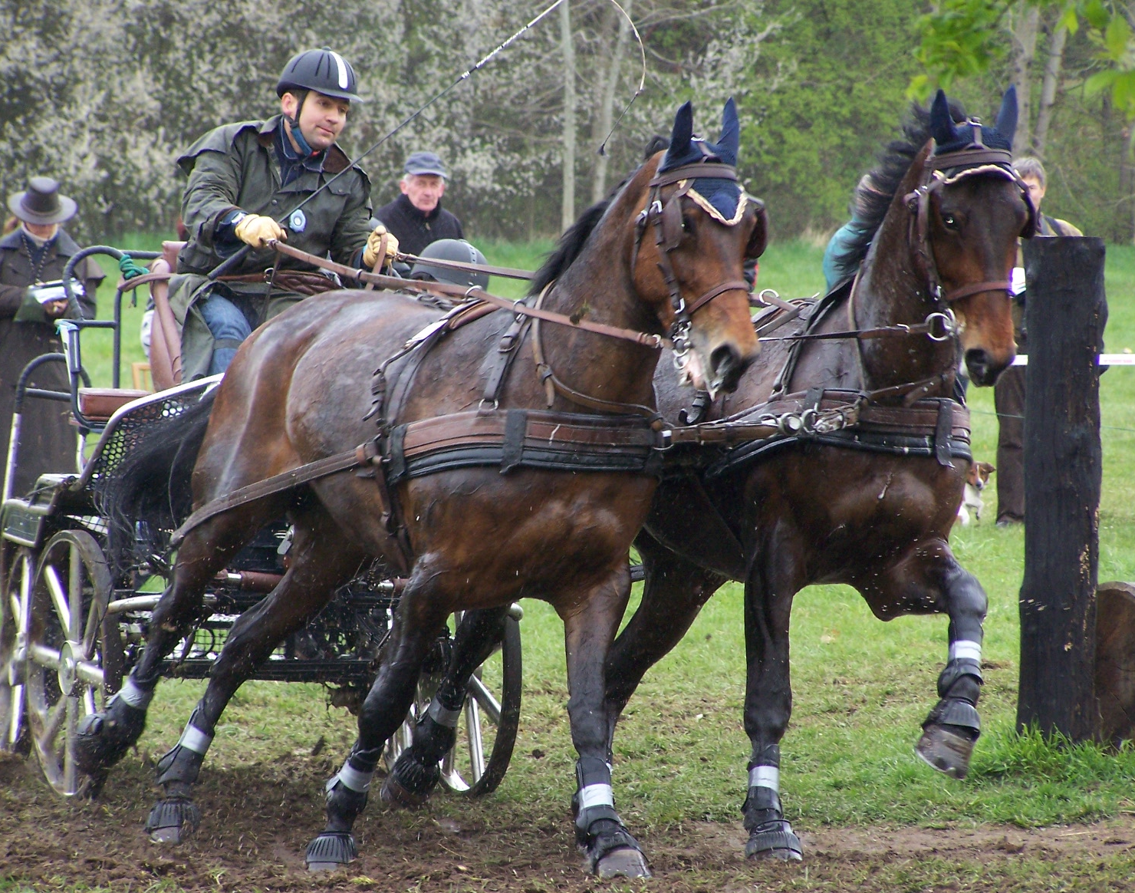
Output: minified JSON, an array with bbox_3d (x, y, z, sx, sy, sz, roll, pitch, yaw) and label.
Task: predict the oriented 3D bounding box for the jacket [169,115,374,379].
[{"bbox_3d":[-0.884,-0.580,29.500,0.620,0.820,0.550,-1,2,-18],"label":"jacket"}]

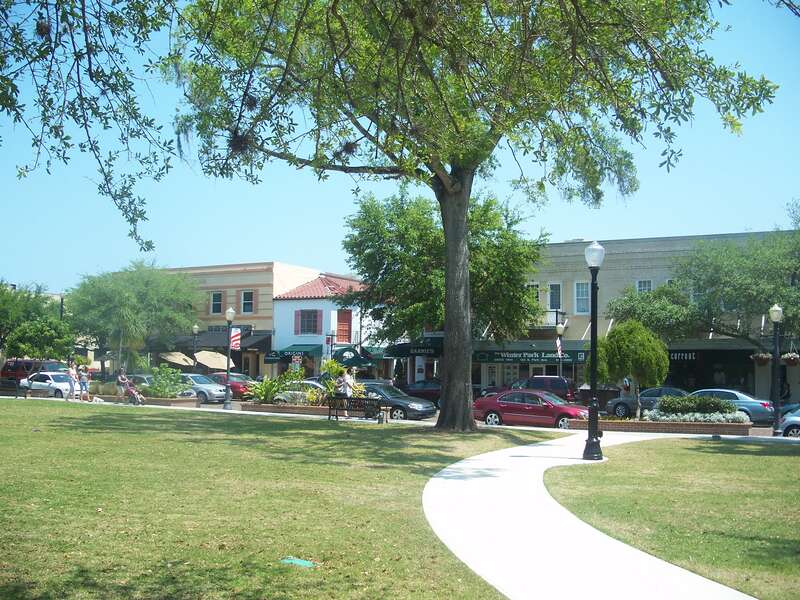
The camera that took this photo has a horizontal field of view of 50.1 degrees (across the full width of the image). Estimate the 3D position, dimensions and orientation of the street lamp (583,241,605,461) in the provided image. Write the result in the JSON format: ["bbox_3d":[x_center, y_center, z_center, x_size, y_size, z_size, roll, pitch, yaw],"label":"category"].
[{"bbox_3d":[3.729,0.965,16.561,0.420,4.220,0.420,-1,-5,27],"label":"street lamp"}]

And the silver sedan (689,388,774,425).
[{"bbox_3d":[12.848,4.412,35.143,4.800,1.460,1.820,-1,-5,31],"label":"silver sedan"}]

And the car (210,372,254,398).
[{"bbox_3d":[-10.148,4.809,47.943,4.600,1.450,1.800,-1,-5,31],"label":"car"}]

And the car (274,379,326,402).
[{"bbox_3d":[-4.248,4.263,37.445,4.600,1.400,1.800,-1,-5,31],"label":"car"}]

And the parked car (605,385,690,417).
[{"bbox_3d":[11.517,4.647,38.243,4.600,1.460,1.800,-1,-5,31],"label":"parked car"}]

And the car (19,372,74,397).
[{"bbox_3d":[-19.063,4.739,47.759,4.600,1.410,1.780,-2,-5,34],"label":"car"}]

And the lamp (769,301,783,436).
[{"bbox_3d":[10.885,2.008,24.746,0.420,3.820,0.420,-1,-5,27],"label":"lamp"}]

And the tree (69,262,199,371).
[{"bbox_3d":[-15.536,1.652,49.198,7.600,7.900,7.400,-2,-5,33],"label":"tree"}]

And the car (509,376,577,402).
[{"bbox_3d":[6.007,4.458,39.729,4.800,1.800,1.870,-1,-5,31],"label":"car"}]

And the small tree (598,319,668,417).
[{"bbox_3d":[7.403,2.233,27.472,2.600,3.250,2.600,0,-5,15],"label":"small tree"}]

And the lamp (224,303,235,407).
[{"bbox_3d":[-6.433,2.198,32.349,0.420,3.900,0.420,-2,-5,33],"label":"lamp"}]

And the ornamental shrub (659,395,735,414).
[{"bbox_3d":[8.663,3.072,24.900,2.300,0.720,1.000,-1,-5,26],"label":"ornamental shrub"}]

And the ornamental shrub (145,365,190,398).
[{"bbox_3d":[-10.349,3.614,37.941,1.800,1.500,1.700,3,-5,-15],"label":"ornamental shrub"}]

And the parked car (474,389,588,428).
[{"bbox_3d":[4.803,4.001,31.043,4.800,1.460,1.830,-1,-5,31],"label":"parked car"}]

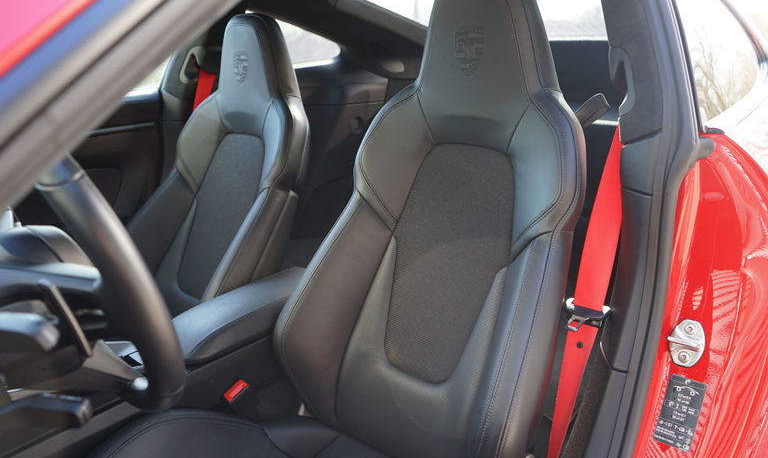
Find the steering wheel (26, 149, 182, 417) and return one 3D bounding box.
[{"bbox_3d":[-0.341,0.047,0.621,0.365,0.365,0.090,13,38,40],"label":"steering wheel"}]

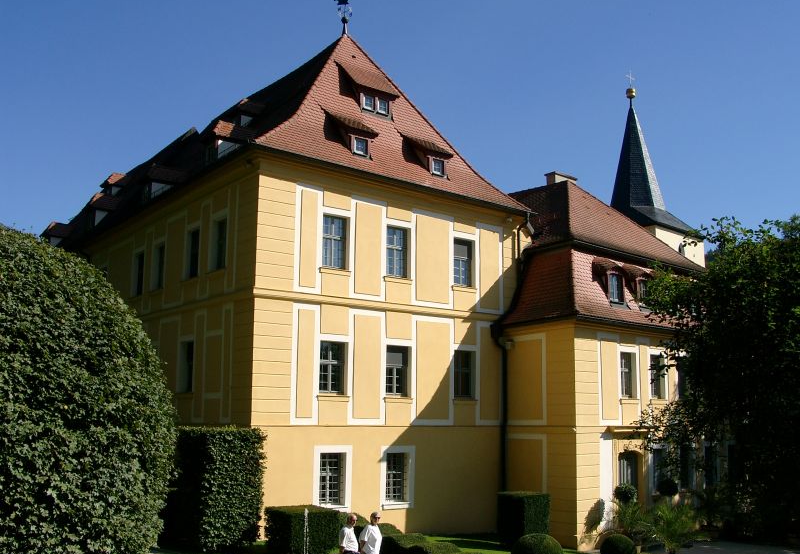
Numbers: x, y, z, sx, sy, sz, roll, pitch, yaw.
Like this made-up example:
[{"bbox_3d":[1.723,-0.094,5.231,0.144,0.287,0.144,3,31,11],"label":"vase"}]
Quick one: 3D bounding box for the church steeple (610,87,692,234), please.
[{"bbox_3d":[13.600,-6.499,45.483,5.450,9.324,5.450,8,-12,-35],"label":"church steeple"}]

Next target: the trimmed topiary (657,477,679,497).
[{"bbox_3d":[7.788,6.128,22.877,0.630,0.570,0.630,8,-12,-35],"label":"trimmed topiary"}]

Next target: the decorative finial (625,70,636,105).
[{"bbox_3d":[13.656,-11.232,46.283,1.000,2.087,0.540,8,-12,-35],"label":"decorative finial"}]

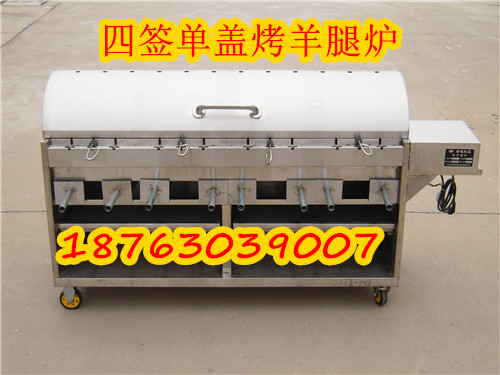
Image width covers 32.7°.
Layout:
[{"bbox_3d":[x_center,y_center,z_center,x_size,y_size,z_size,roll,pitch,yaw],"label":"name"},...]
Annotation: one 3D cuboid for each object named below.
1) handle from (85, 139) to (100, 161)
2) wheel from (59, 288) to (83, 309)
[{"bbox_3d":[-0.536,-0.126,2.906,0.052,0.050,0.085,0,23,-1],"label":"handle"},{"bbox_3d":[-0.673,0.412,3.200,0.085,0.093,0.040,0,23,-1],"label":"wheel"}]

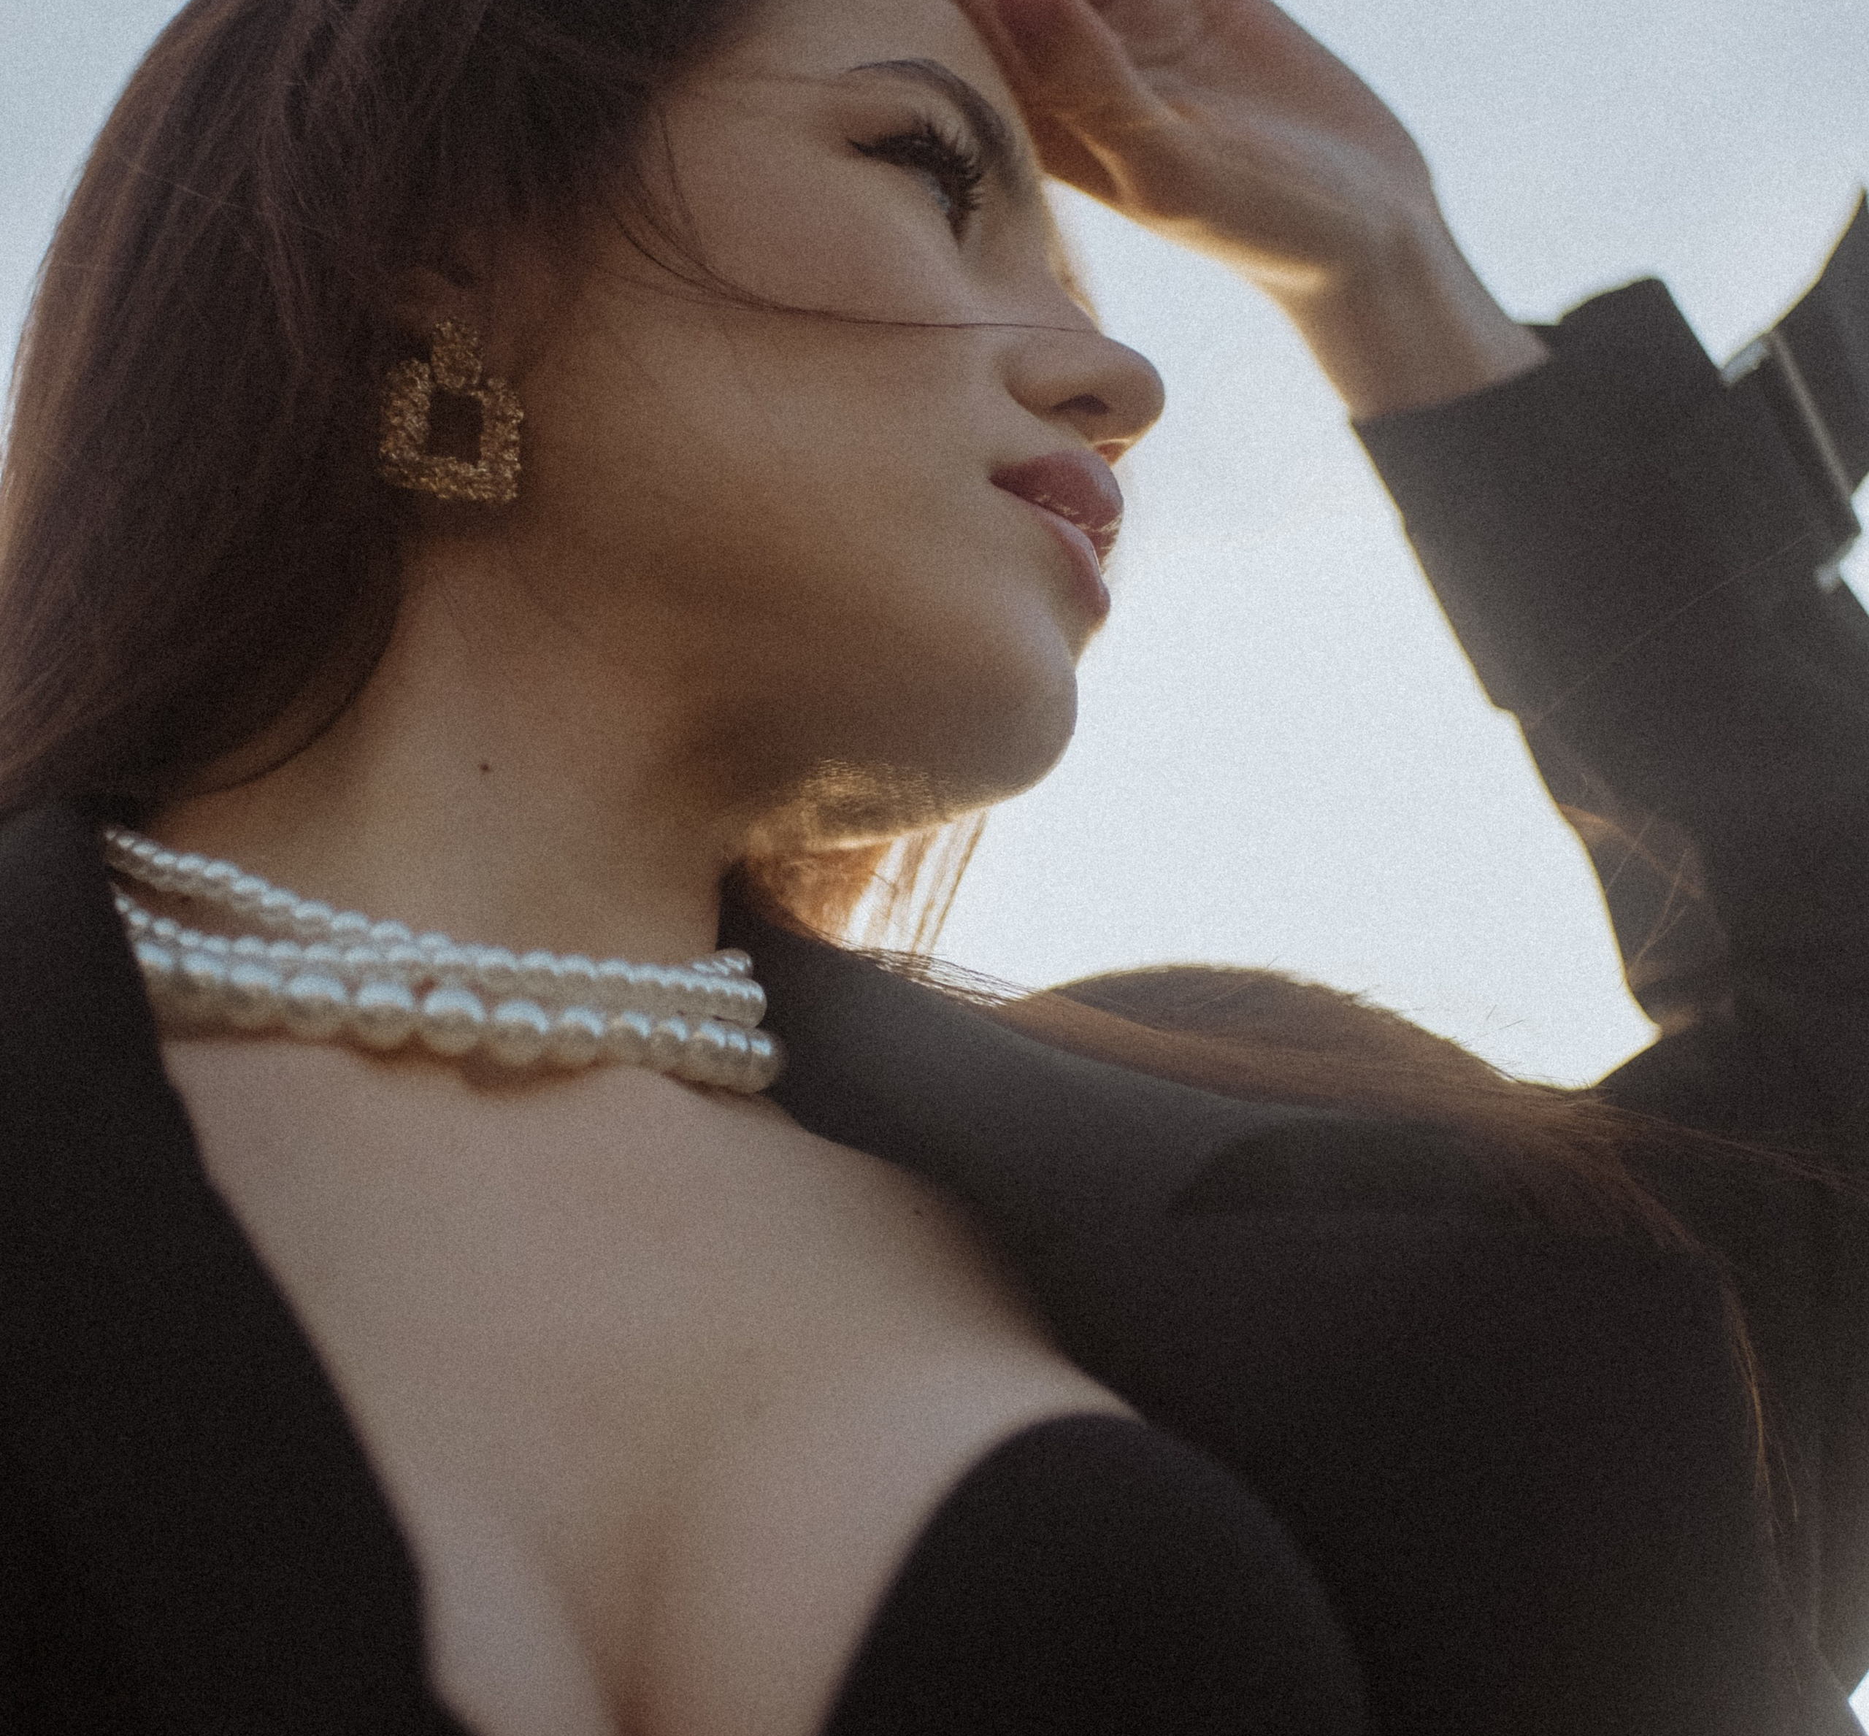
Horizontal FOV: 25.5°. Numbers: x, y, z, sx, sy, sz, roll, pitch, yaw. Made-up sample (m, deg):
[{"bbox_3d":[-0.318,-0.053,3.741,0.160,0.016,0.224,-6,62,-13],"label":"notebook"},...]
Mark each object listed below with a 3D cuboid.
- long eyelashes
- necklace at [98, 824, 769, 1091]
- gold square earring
[{"bbox_3d":[-0.003,-0.141,0.840,0.015,0.014,0.033,-13,-30,22],"label":"long eyelashes"},{"bbox_3d":[-0.099,0.014,0.815,0.135,0.045,0.130,6,2,-30],"label":"necklace"},{"bbox_3d":[-0.097,-0.091,0.830,0.030,0.040,0.009,7,-29,-14],"label":"gold square earring"}]

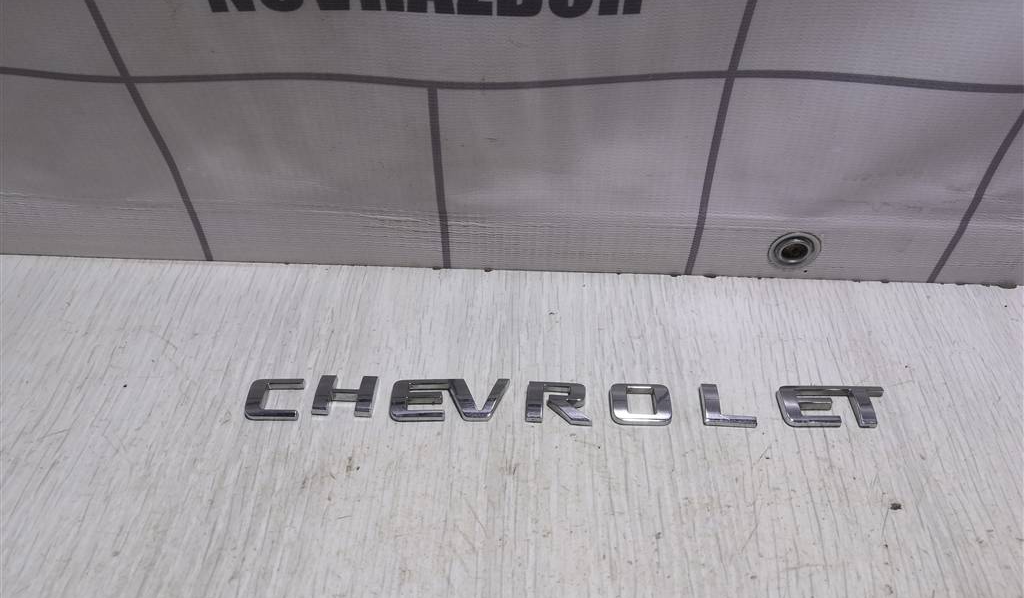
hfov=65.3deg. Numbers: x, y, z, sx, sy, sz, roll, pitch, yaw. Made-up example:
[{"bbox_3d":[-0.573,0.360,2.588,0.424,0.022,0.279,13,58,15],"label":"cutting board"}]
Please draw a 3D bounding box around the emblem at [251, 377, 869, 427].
[{"bbox_3d":[0.024,0.044,0.341,0.273,0.004,0.021,1,48,1],"label":"emblem"}]

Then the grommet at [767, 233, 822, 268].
[{"bbox_3d":[0.134,-0.023,0.378,0.024,0.024,0.004,1,48,1],"label":"grommet"}]

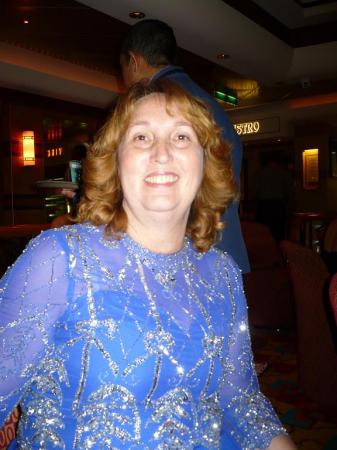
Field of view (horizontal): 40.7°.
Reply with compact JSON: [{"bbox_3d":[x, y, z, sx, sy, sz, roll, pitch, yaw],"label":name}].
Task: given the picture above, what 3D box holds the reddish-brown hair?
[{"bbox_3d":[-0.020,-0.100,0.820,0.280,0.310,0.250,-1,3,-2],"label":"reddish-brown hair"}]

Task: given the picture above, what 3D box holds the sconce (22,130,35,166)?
[{"bbox_3d":[-1.720,-0.940,5.600,0.090,0.430,0.130,2,4,38],"label":"sconce"}]

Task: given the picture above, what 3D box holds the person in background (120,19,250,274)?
[{"bbox_3d":[0.070,0.090,1.680,0.420,1.680,0.520,2,4,44],"label":"person in background"}]

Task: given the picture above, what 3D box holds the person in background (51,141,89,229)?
[{"bbox_3d":[-0.830,0.020,4.300,0.450,1.580,0.500,-1,3,-6],"label":"person in background"}]

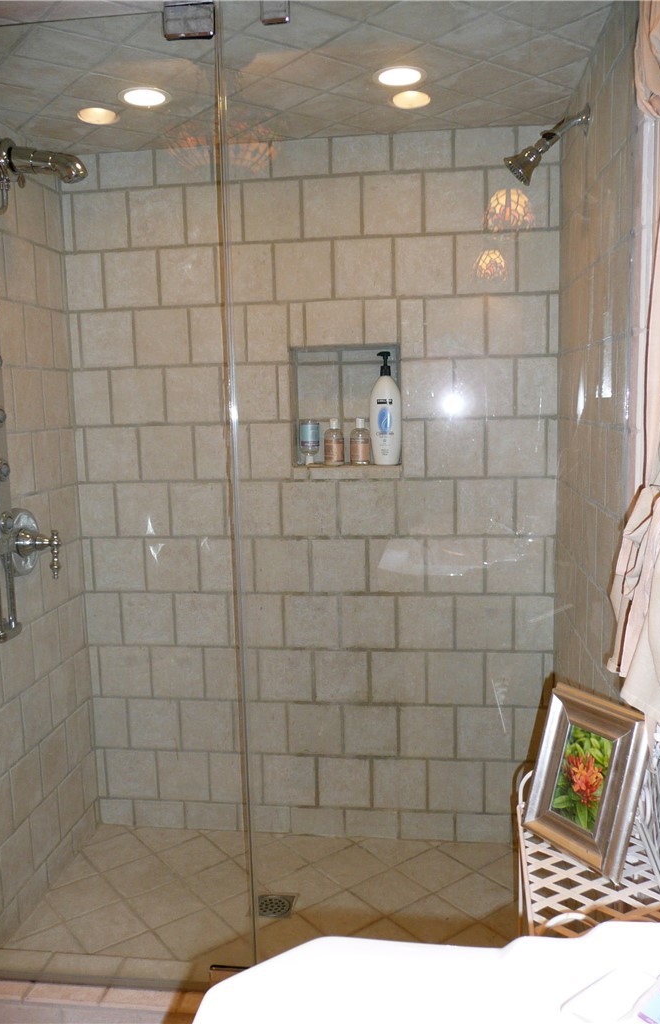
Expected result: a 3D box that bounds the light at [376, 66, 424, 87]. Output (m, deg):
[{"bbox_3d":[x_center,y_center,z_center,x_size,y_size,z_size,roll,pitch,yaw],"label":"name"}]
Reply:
[{"bbox_3d":[0.159,-0.984,1.872,0.119,0.037,0.119,0,7,8],"label":"light"}]

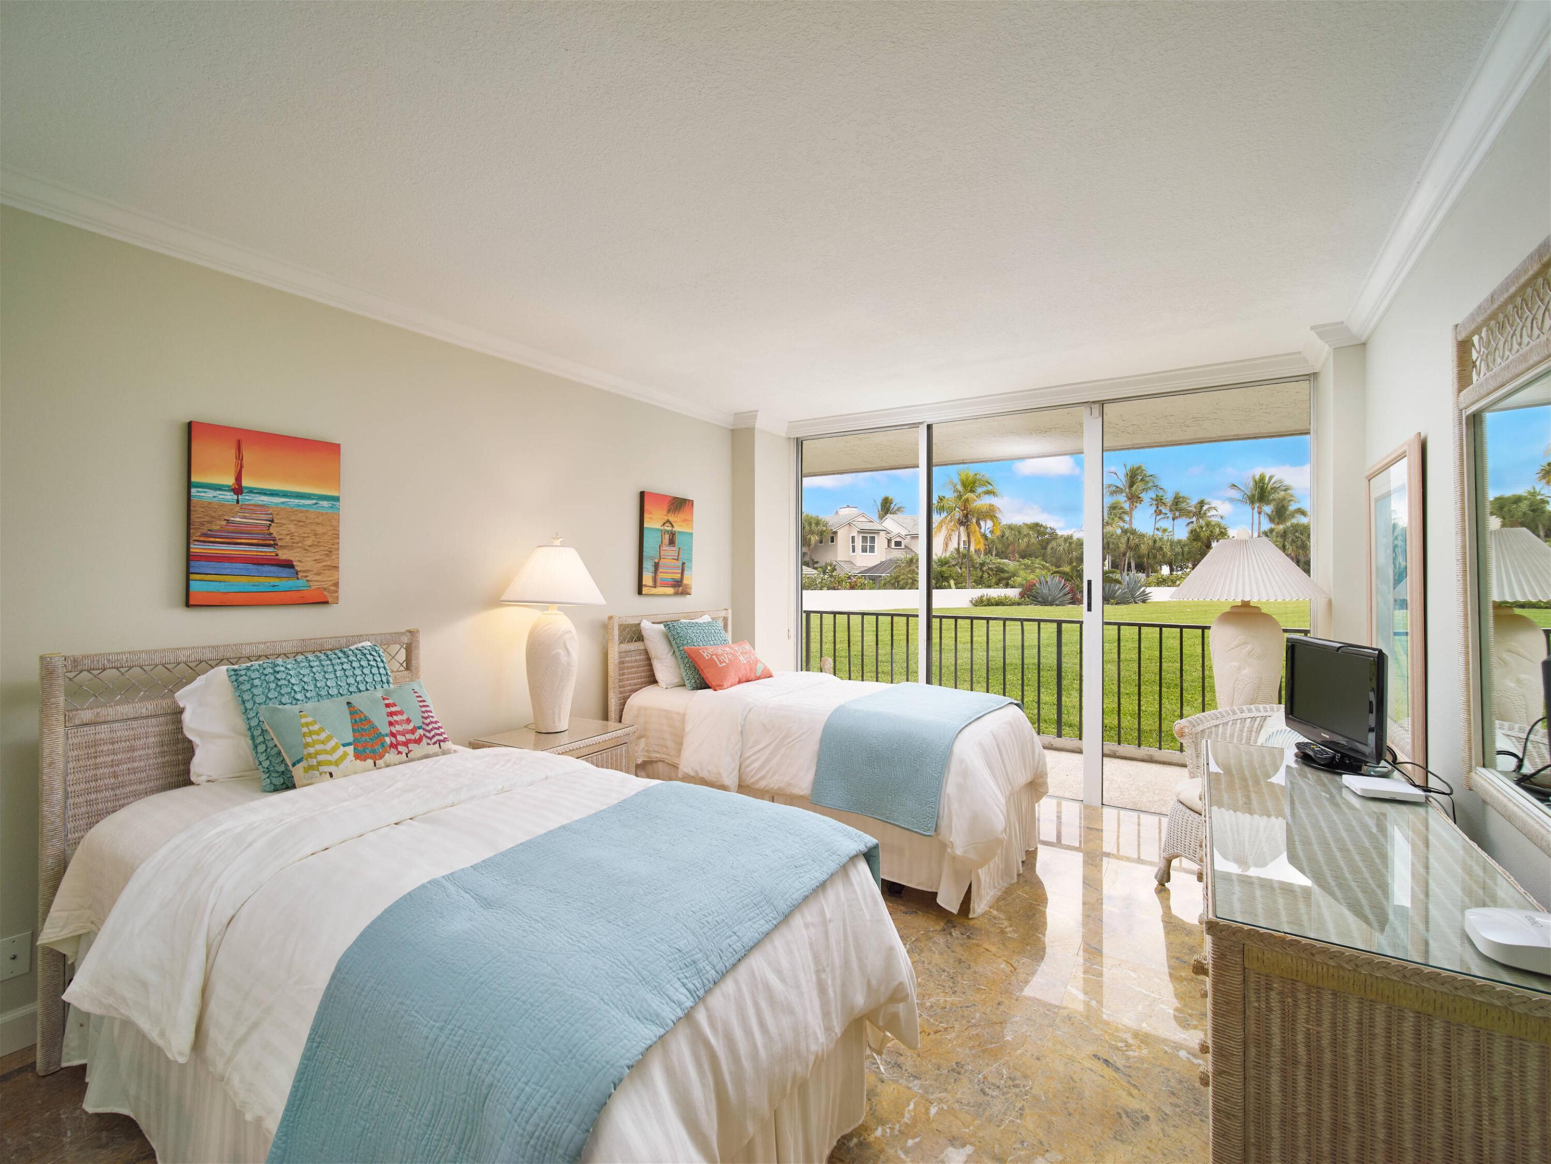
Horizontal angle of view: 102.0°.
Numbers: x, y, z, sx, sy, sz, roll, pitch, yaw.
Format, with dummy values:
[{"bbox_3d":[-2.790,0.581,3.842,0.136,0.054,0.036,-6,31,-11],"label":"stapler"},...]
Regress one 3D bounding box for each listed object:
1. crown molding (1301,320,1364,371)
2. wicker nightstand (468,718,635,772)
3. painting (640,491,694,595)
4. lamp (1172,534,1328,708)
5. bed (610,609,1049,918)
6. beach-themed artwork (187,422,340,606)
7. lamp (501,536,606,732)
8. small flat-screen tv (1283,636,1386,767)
[{"bbox_3d":[2.559,-1.072,2.906,0.200,0.090,0.480,0,0,32],"label":"crown molding"},{"bbox_3d":[-1.000,0.995,2.865,0.430,0.610,0.540,0,0,33],"label":"wicker nightstand"},{"bbox_3d":[-0.643,-0.218,3.748,0.036,0.590,0.405,0,0,34],"label":"painting"},{"bbox_3d":[2.070,0.250,2.760,0.680,0.950,0.680,0,0,34],"label":"lamp"},{"bbox_3d":[0.250,0.742,3.305,2.020,1.115,1.060,0,0,31],"label":"bed"},{"bbox_3d":[-1.760,-0.217,2.183,0.036,0.597,0.415,0,0,34],"label":"beach-themed artwork"},{"bbox_3d":[-1.030,0.235,2.890,0.485,0.900,0.485,0,0,34],"label":"lamp"},{"bbox_3d":[1.625,0.354,1.850,0.160,0.355,0.430,0,0,15],"label":"small flat-screen tv"}]

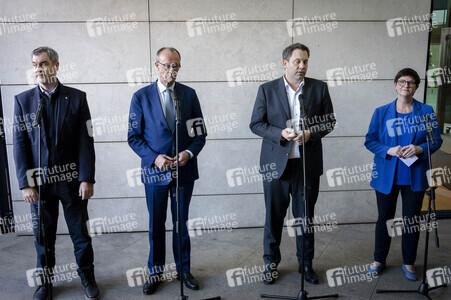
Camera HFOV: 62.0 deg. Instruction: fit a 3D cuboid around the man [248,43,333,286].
[{"bbox_3d":[0.535,0.107,3.024,0.671,1.878,0.400,0,9,3],"label":"man"}]

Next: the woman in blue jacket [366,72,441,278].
[{"bbox_3d":[1.431,0.190,3.068,0.567,1.676,0.370,3,9,23],"label":"woman in blue jacket"}]

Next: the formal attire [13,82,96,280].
[{"bbox_3d":[-1.262,0.260,2.842,0.565,1.517,0.330,-4,9,-18],"label":"formal attire"}]

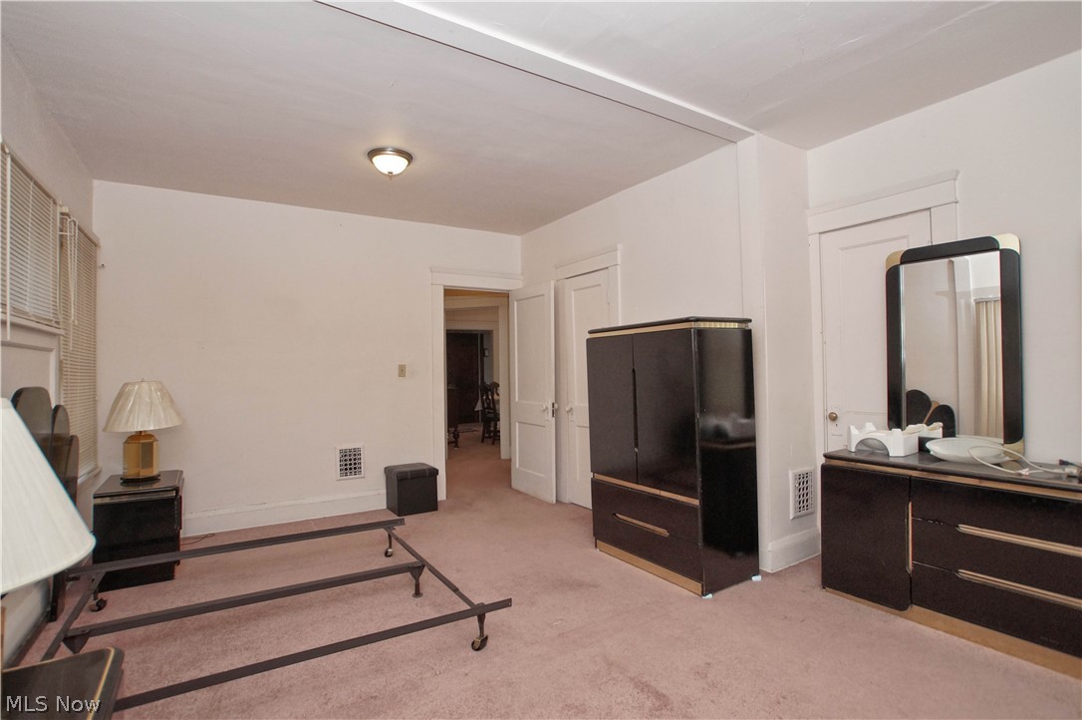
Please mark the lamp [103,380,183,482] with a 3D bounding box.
[{"bbox_3d":[-2.673,0.460,3.221,0.410,0.670,0.410,0,-1,-34],"label":"lamp"}]

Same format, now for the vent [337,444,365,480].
[{"bbox_3d":[-1.685,0.909,4.262,0.245,0.295,0.025,0,-1,-31],"label":"vent"}]

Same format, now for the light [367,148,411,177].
[{"bbox_3d":[-0.978,-1.259,3.114,0.290,0.140,0.290,0,-1,-34],"label":"light"}]

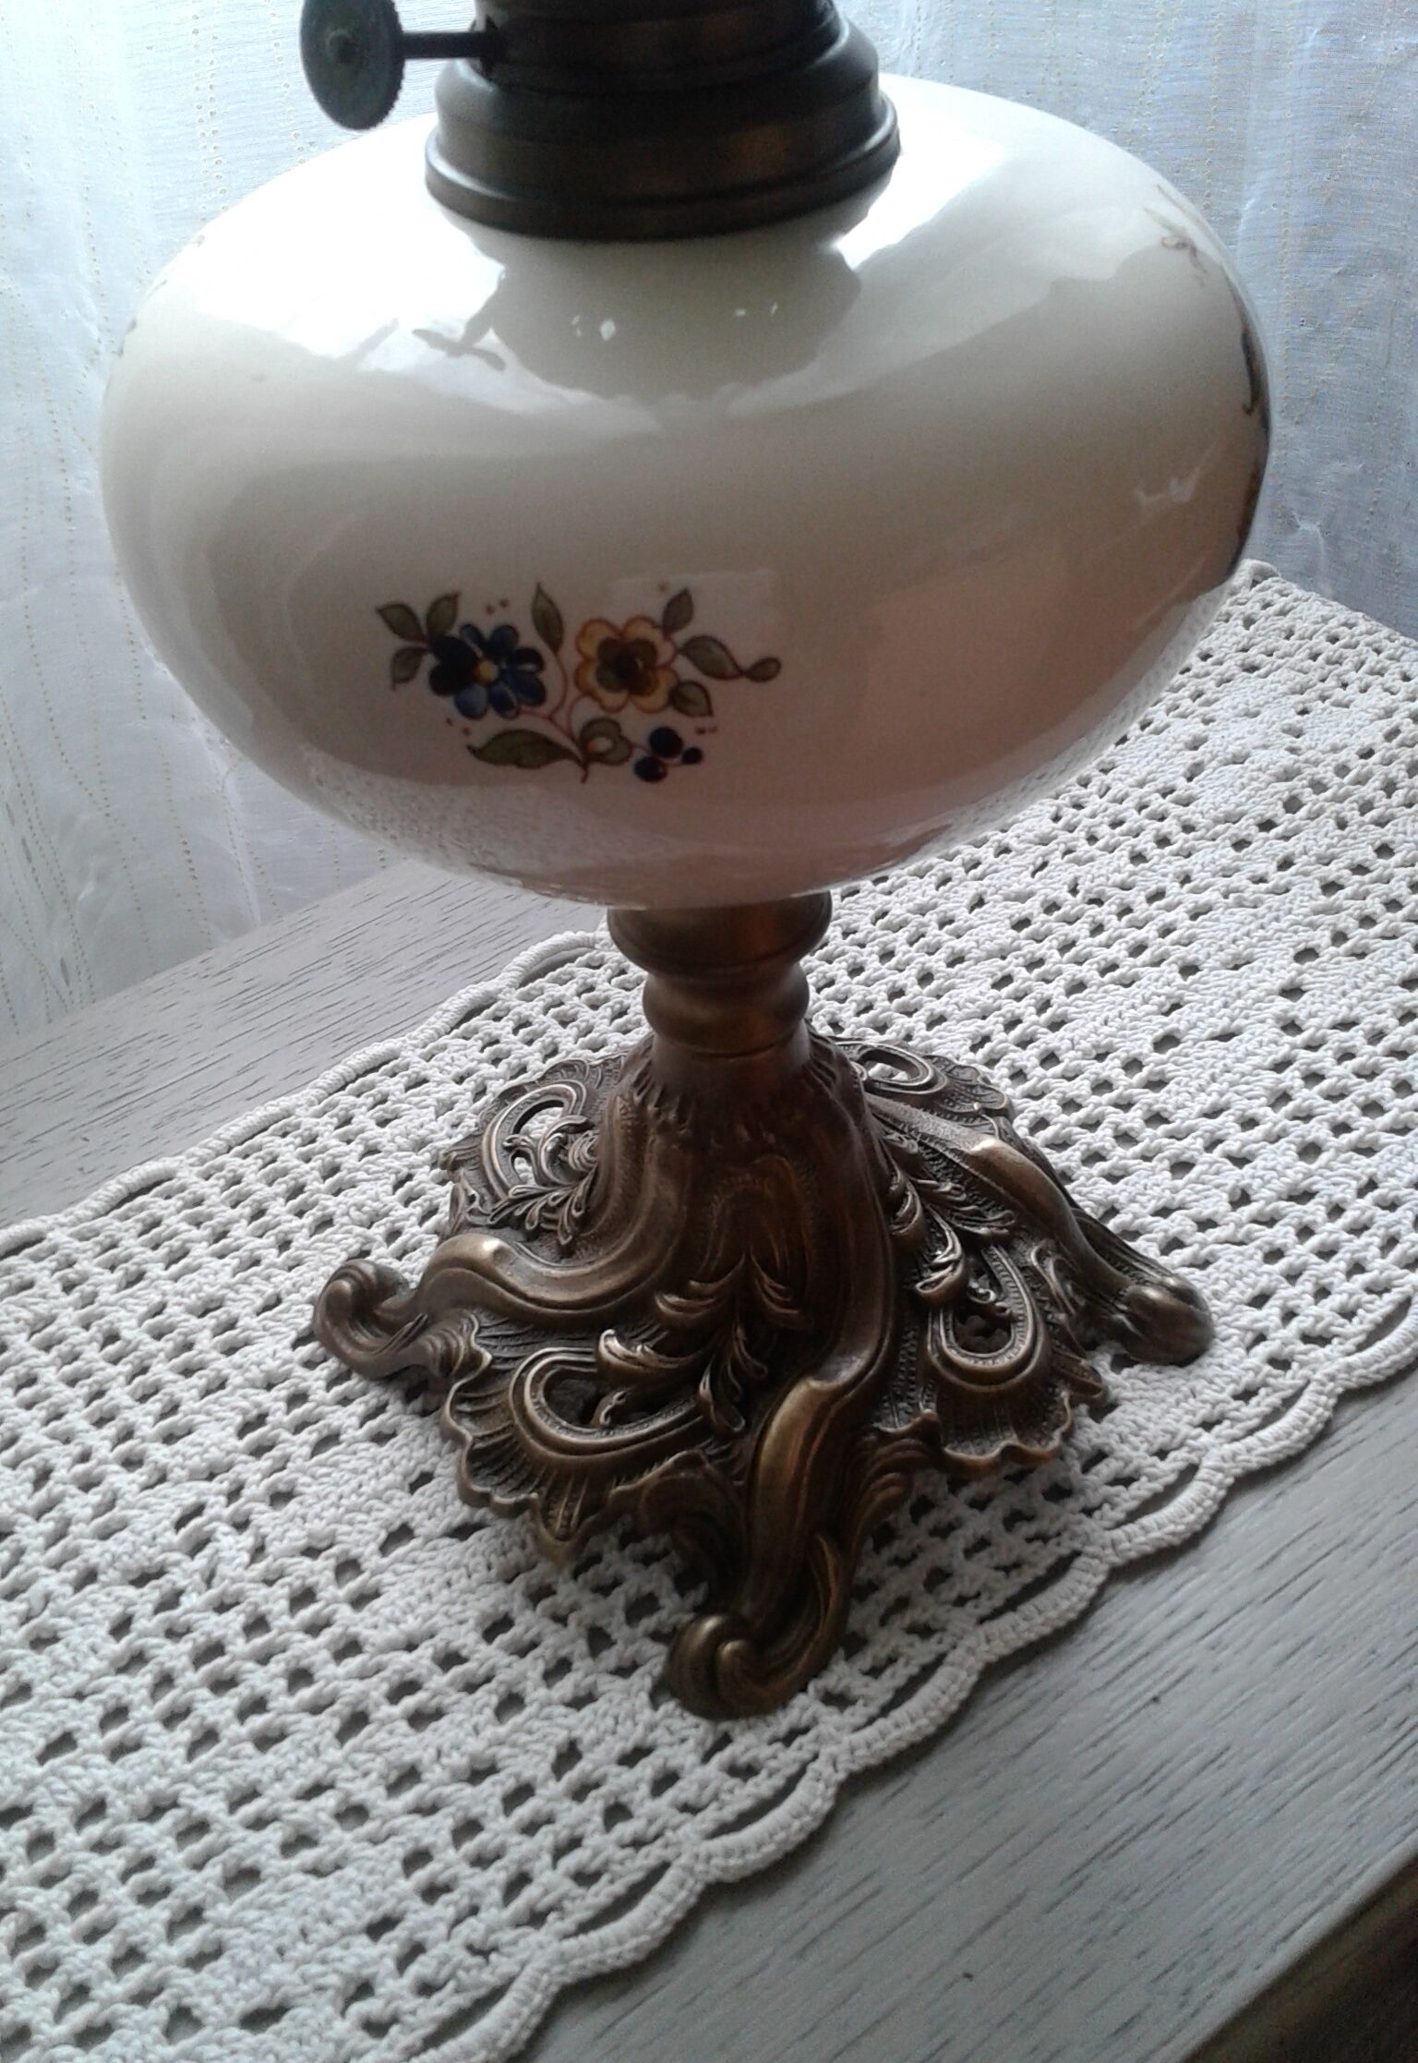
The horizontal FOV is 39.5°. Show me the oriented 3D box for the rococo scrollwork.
[{"bbox_3d":[0.005,0.018,0.358,0.133,0.120,0.133,-30,44,-29],"label":"rococo scrollwork"}]

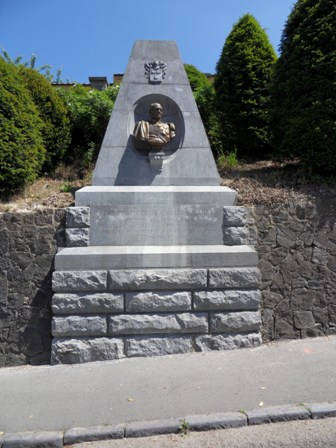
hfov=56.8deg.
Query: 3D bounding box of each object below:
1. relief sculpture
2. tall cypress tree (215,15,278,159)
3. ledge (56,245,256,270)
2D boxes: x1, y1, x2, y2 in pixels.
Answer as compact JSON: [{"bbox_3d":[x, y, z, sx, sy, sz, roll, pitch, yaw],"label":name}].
[{"bbox_3d":[-0.220,-1.320,4.700,0.630,1.020,0.370,0,-1,-5],"label":"relief sculpture"},{"bbox_3d":[1.850,-3.230,7.300,1.500,3.400,1.500,0,-1,-4],"label":"tall cypress tree"},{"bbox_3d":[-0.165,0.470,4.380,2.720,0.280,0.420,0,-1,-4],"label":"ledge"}]

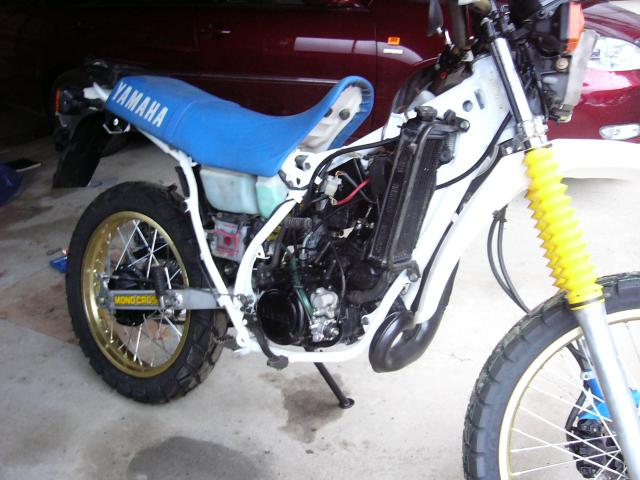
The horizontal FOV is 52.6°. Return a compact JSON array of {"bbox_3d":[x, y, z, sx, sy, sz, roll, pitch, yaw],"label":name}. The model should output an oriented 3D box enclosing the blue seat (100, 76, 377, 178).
[{"bbox_3d":[-0.228,-0.314,1.655,0.785,0.245,0.226,13,12,34],"label":"blue seat"}]

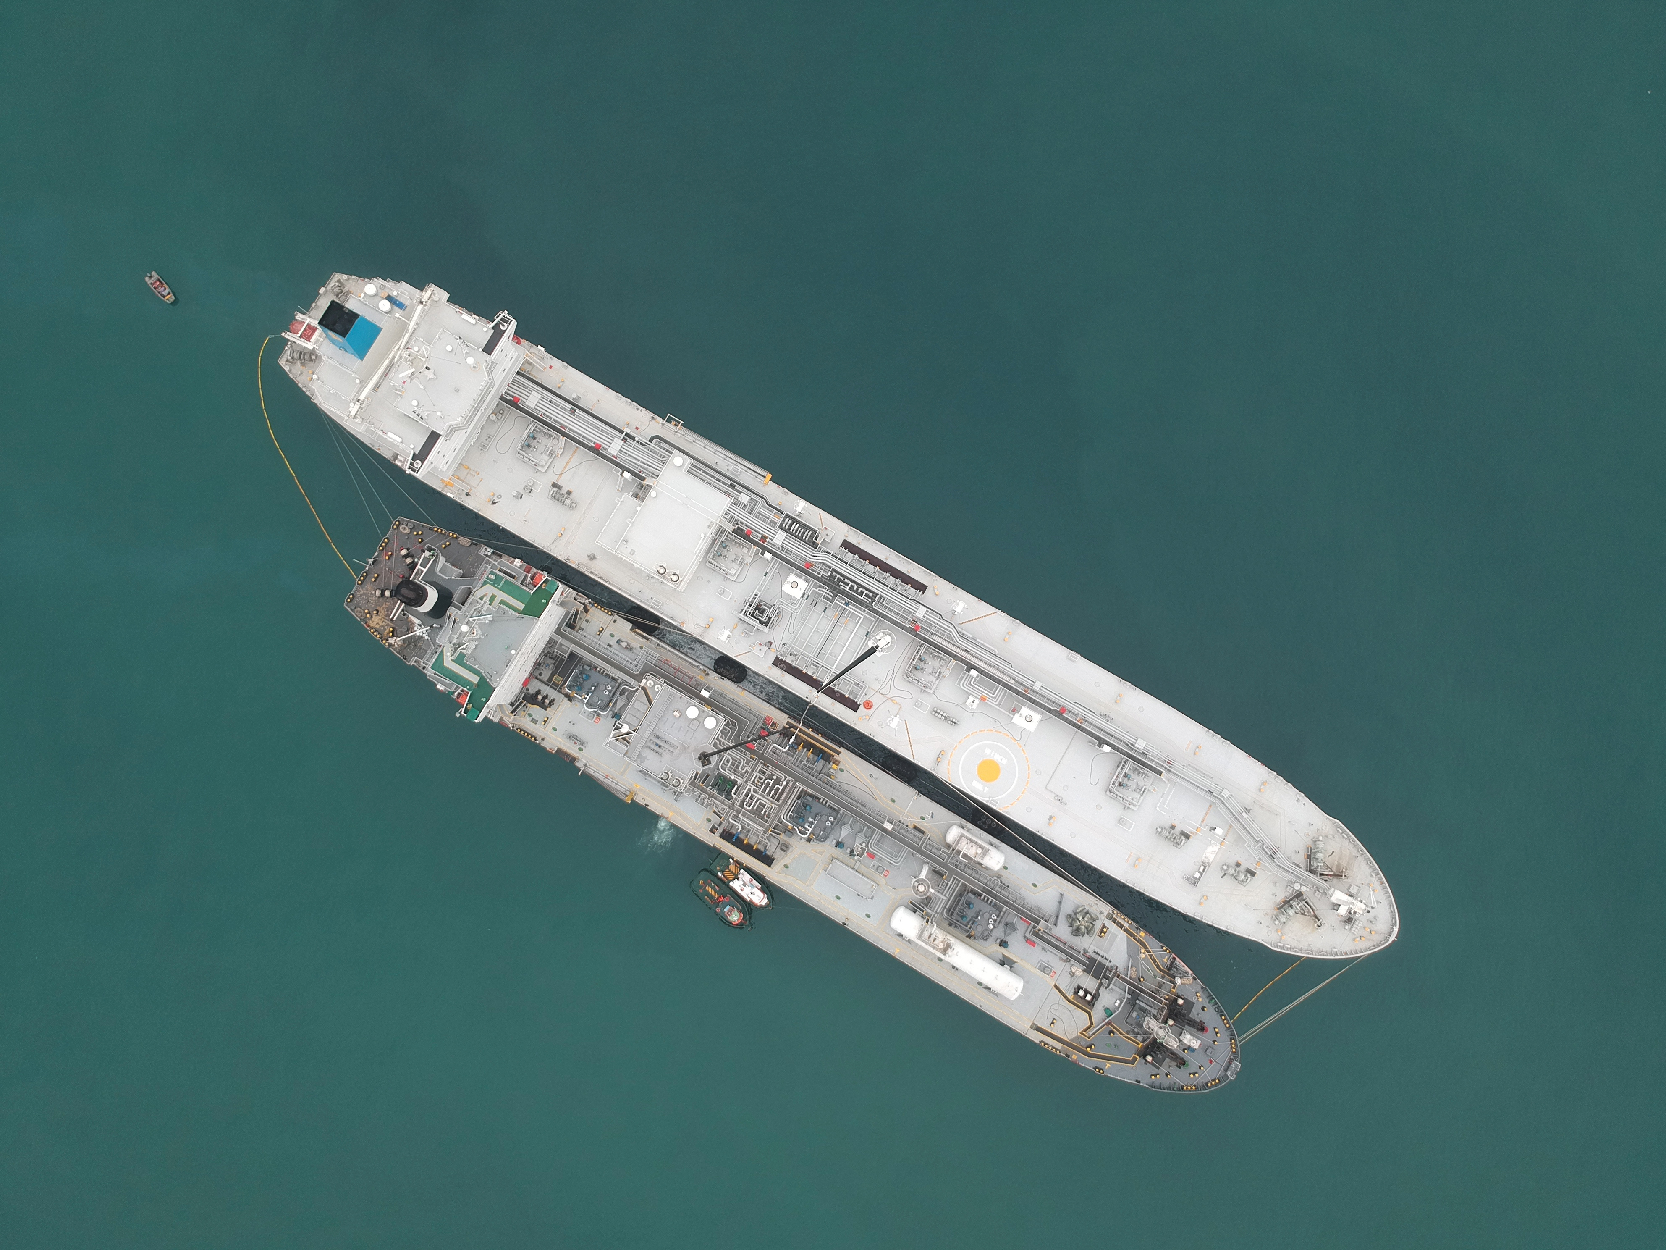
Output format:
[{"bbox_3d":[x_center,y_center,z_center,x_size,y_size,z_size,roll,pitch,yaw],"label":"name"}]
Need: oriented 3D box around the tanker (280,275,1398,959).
[{"bbox_3d":[0.772,-1.226,217.332,230.000,43.000,32.400,30,89,2],"label":"tanker"}]

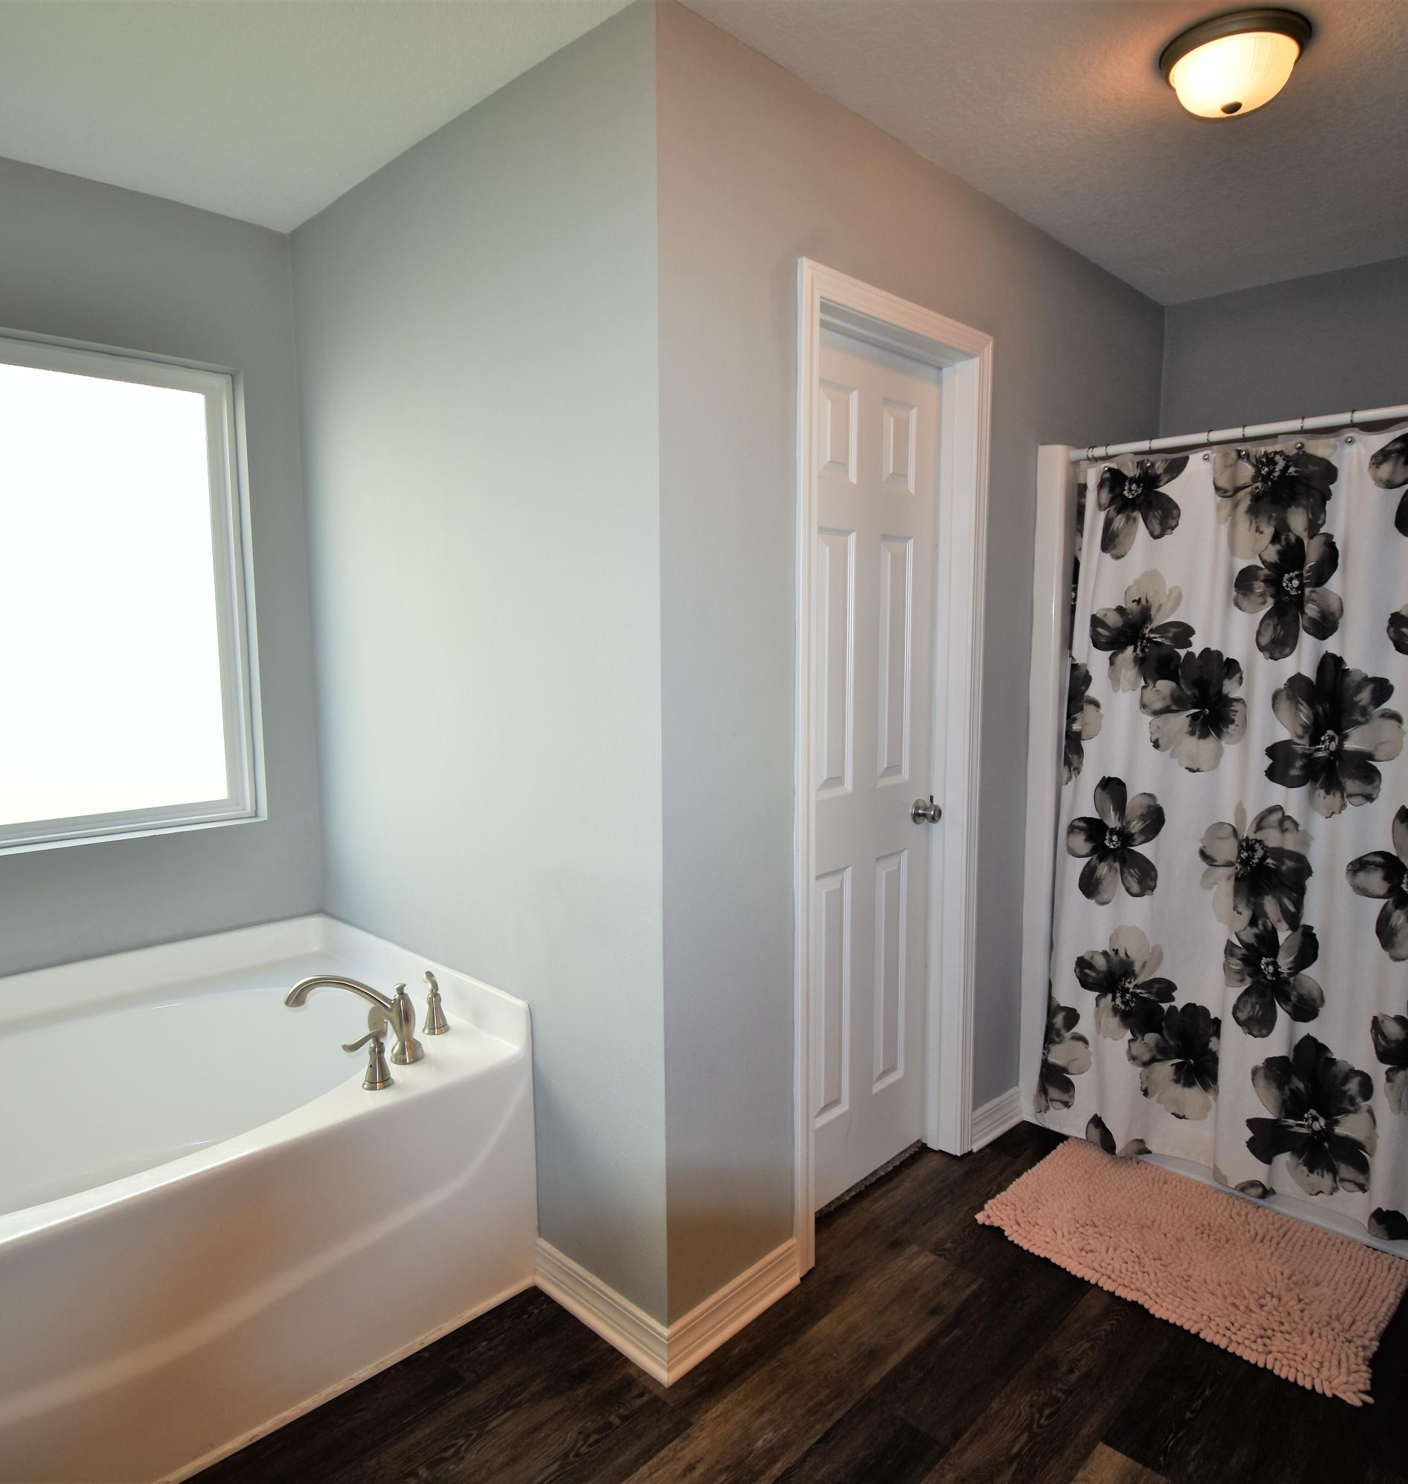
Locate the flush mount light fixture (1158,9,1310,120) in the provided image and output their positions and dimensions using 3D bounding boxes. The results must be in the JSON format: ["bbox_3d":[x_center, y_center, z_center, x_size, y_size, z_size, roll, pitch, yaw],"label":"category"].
[{"bbox_3d":[0.969,-1.209,1.703,0.245,0.106,0.245,-7,9,-44],"label":"flush mount light fixture"}]

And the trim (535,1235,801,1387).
[{"bbox_3d":[-0.079,1.132,2.030,0.393,0.120,0.423,-7,9,-44],"label":"trim"}]

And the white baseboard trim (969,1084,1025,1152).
[{"bbox_3d":[0.835,1.059,2.625,0.250,0.120,0.016,-7,9,-44],"label":"white baseboard trim"}]

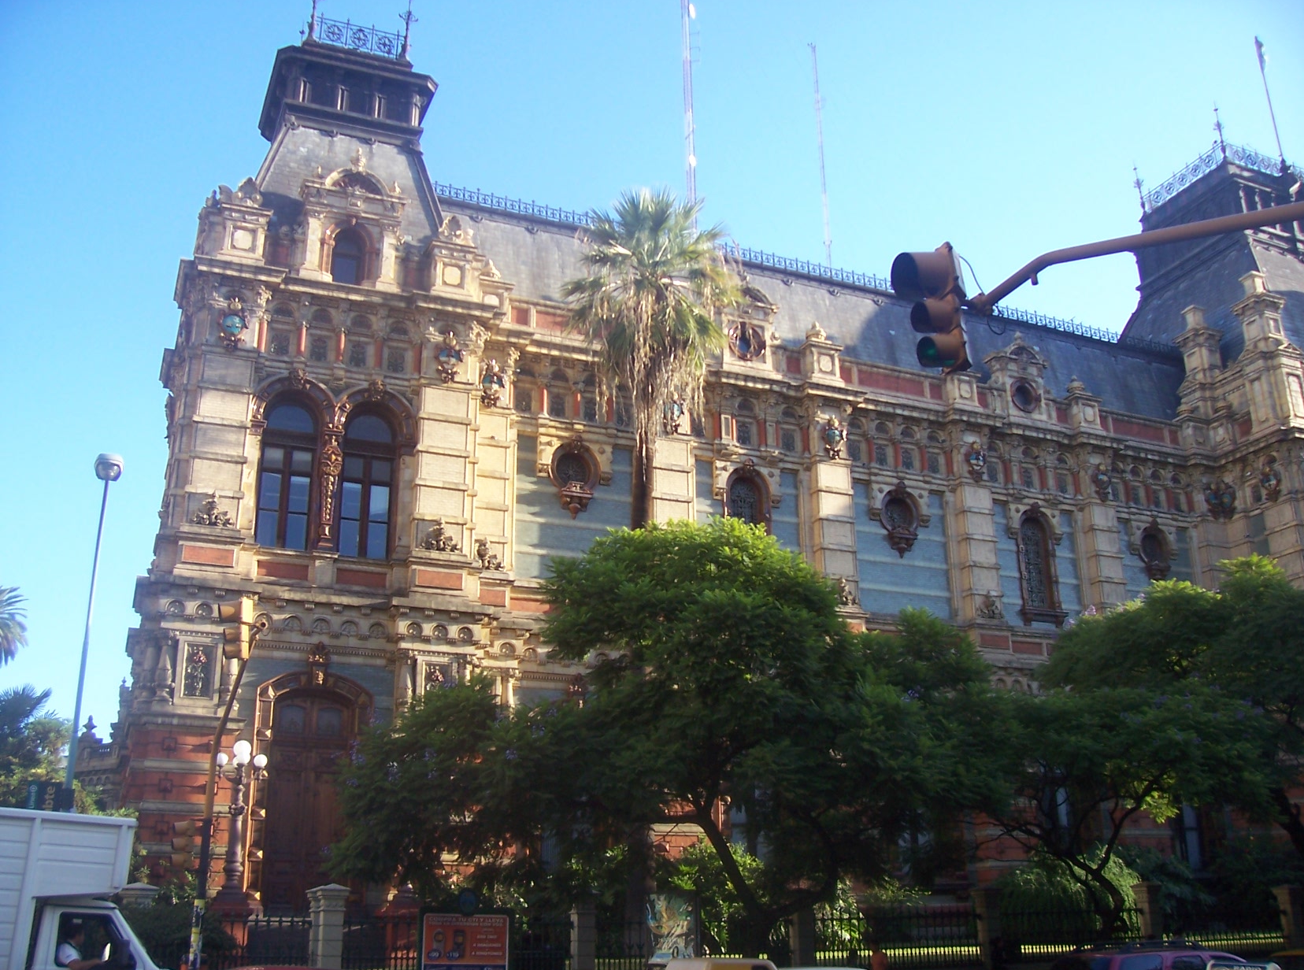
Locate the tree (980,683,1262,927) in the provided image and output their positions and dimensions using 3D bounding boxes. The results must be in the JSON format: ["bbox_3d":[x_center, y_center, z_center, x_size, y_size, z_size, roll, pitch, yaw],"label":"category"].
[{"bbox_3d":[9.781,7.423,26.192,5.900,6.800,5.600,8,-22,-24],"label":"tree"}]

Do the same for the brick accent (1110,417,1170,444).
[{"bbox_3d":[17.286,-1.931,45.369,2.750,0.620,0.200,7,-21,-22],"label":"brick accent"}]

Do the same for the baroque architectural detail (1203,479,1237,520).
[{"bbox_3d":[20.547,0.537,46.312,0.897,1.242,0.600,-8,-21,18],"label":"baroque architectural detail"}]

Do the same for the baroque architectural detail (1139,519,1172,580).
[{"bbox_3d":[17.698,2.274,45.051,0.800,2.056,0.350,8,-22,-24],"label":"baroque architectural detail"}]

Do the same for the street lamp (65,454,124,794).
[{"bbox_3d":[-8.924,3.778,19.105,0.470,9.300,0.800,7,-21,-22],"label":"street lamp"}]

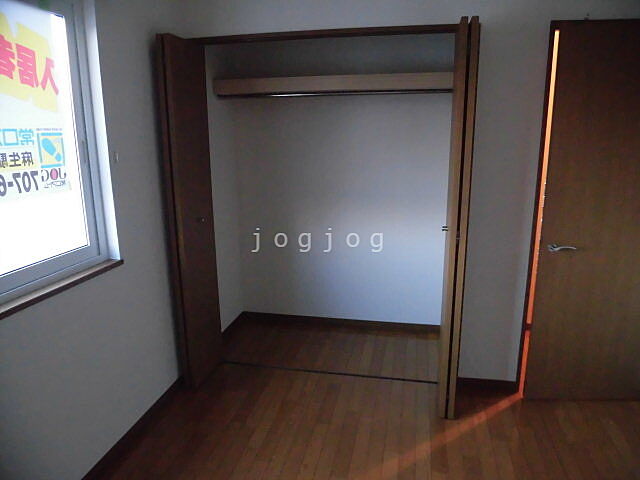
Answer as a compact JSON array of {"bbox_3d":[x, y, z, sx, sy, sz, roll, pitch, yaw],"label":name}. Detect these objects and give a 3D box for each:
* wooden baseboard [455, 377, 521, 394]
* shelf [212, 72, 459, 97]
[{"bbox_3d":[1.009,0.877,2.674,0.350,0.064,0.018,2,13,11],"label":"wooden baseboard"},{"bbox_3d":[0.080,-1.035,2.952,1.650,0.105,0.070,2,13,11],"label":"shelf"}]

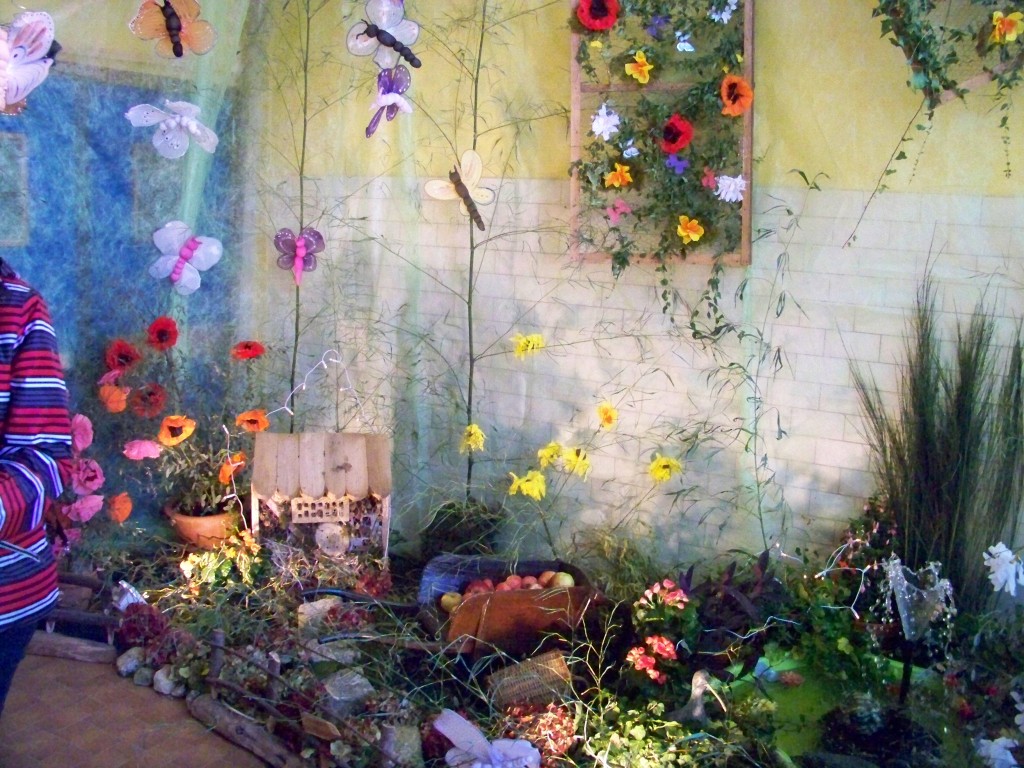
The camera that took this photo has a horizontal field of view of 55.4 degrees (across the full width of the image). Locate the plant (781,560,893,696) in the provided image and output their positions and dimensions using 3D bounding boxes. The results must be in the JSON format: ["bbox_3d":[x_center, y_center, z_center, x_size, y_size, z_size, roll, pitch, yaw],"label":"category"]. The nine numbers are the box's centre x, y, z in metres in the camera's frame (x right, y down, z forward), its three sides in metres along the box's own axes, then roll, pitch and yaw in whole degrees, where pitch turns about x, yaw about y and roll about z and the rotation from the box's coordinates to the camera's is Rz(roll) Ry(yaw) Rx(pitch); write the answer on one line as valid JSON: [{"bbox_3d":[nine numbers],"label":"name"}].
[{"bbox_3d":[1.064,0.801,3.200,0.360,0.430,0.340,1,5,0],"label":"plant"}]

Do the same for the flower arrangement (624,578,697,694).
[{"bbox_3d":[0.479,0.815,3.150,0.225,0.360,0.220,1,5,0],"label":"flower arrangement"}]

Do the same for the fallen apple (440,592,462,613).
[{"bbox_3d":[-0.211,0.750,3.350,0.073,0.067,0.073,1,5,0],"label":"fallen apple"}]

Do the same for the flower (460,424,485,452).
[{"bbox_3d":[-0.162,0.229,4.100,0.105,0.115,0.085,2,11,0],"label":"flower"}]

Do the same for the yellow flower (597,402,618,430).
[{"bbox_3d":[0.357,0.114,3.650,0.085,0.103,0.070,-1,5,-18],"label":"yellow flower"}]

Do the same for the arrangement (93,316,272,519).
[{"bbox_3d":[-1.380,0.132,4.100,0.680,0.770,0.520,0,12,-12],"label":"arrangement"}]

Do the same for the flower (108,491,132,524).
[{"bbox_3d":[-1.464,0.466,3.650,0.090,0.115,0.085,-1,5,-21],"label":"flower"}]

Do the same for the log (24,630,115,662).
[{"bbox_3d":[-1.620,0.955,3.550,0.420,0.075,0.080,2,5,14],"label":"log"}]

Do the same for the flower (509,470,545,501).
[{"bbox_3d":[0.060,0.391,3.800,0.140,0.120,0.100,3,12,5],"label":"flower"}]

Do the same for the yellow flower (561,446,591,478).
[{"bbox_3d":[0.250,0.310,3.850,0.115,0.120,0.085,2,11,0],"label":"yellow flower"}]

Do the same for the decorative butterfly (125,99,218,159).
[{"bbox_3d":[-1.099,-0.821,3.150,0.270,0.120,0.220,2,41,-2],"label":"decorative butterfly"}]

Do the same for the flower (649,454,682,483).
[{"bbox_3d":[0.566,0.312,3.600,0.122,0.115,0.090,1,5,0],"label":"flower"}]

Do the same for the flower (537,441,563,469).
[{"bbox_3d":[0.138,0.260,3.600,0.095,0.100,0.085,-1,5,-15],"label":"flower"}]

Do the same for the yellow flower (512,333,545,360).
[{"bbox_3d":[0.062,-0.140,3.650,0.118,0.100,0.085,1,5,0],"label":"yellow flower"}]

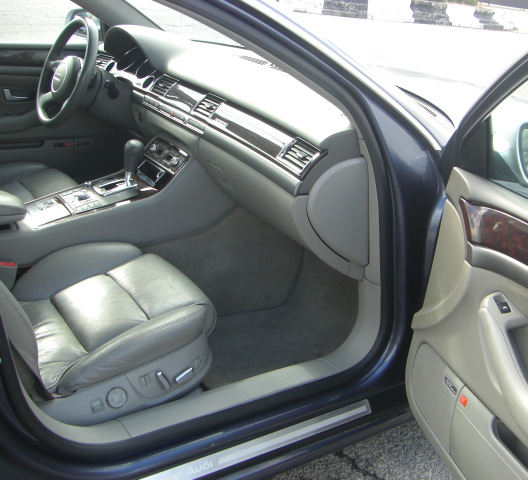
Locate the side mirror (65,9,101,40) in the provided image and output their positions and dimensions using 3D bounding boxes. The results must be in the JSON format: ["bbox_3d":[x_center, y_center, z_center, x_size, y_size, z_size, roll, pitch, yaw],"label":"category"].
[{"bbox_3d":[-0.722,-0.864,2.824,0.110,0.130,0.195,-9,29,-36],"label":"side mirror"}]

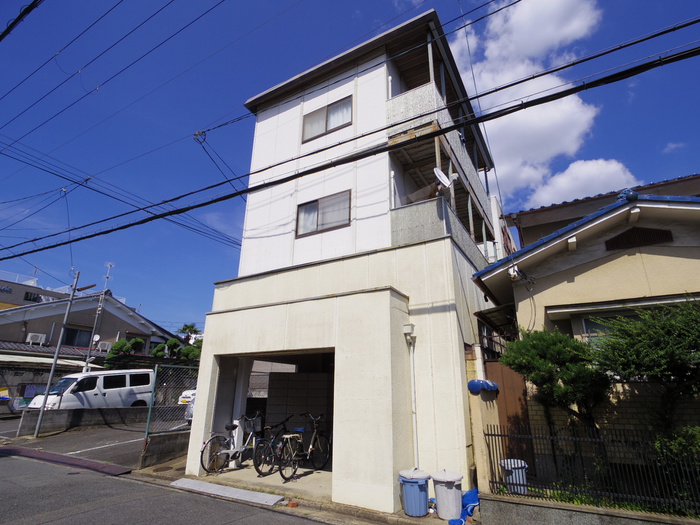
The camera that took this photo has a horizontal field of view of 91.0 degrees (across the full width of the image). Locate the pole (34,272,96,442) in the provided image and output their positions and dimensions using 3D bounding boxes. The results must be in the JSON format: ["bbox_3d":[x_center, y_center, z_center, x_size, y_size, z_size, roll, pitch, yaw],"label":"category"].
[{"bbox_3d":[-9.517,2.880,11.589,1.400,5.420,0.220,-10,-22,29],"label":"pole"}]

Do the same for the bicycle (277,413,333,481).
[{"bbox_3d":[-0.886,3.646,6.953,0.560,1.070,1.750,-9,-21,27],"label":"bicycle"}]

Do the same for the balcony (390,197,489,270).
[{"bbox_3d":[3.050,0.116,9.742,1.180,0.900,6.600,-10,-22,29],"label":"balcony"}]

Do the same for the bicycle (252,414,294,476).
[{"bbox_3d":[-1.460,3.763,7.207,0.570,1.000,1.680,-8,-20,23],"label":"bicycle"}]

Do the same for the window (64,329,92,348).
[{"bbox_3d":[-17.663,4.904,22.300,0.100,1.050,1.700,-7,-20,21],"label":"window"}]

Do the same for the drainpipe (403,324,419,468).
[{"bbox_3d":[1.080,2.370,5.911,0.180,2.550,0.180,-10,-22,29],"label":"drainpipe"}]

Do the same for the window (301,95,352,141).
[{"bbox_3d":[-0.620,-3.866,9.337,1.600,0.950,0.100,-10,-22,29],"label":"window"}]

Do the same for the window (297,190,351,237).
[{"bbox_3d":[-0.658,-1.163,8.426,1.600,0.940,0.100,-10,-22,29],"label":"window"}]

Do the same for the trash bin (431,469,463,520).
[{"bbox_3d":[1.350,3.243,4.856,0.460,0.560,0.460,-11,-22,30],"label":"trash bin"}]

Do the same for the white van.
[{"bbox_3d":[-10.319,5.442,13.997,1.670,1.900,4.100,-10,-18,27],"label":"white van"}]

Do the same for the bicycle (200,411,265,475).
[{"bbox_3d":[-2.337,3.811,7.329,0.580,1.050,1.770,-16,-25,39],"label":"bicycle"}]

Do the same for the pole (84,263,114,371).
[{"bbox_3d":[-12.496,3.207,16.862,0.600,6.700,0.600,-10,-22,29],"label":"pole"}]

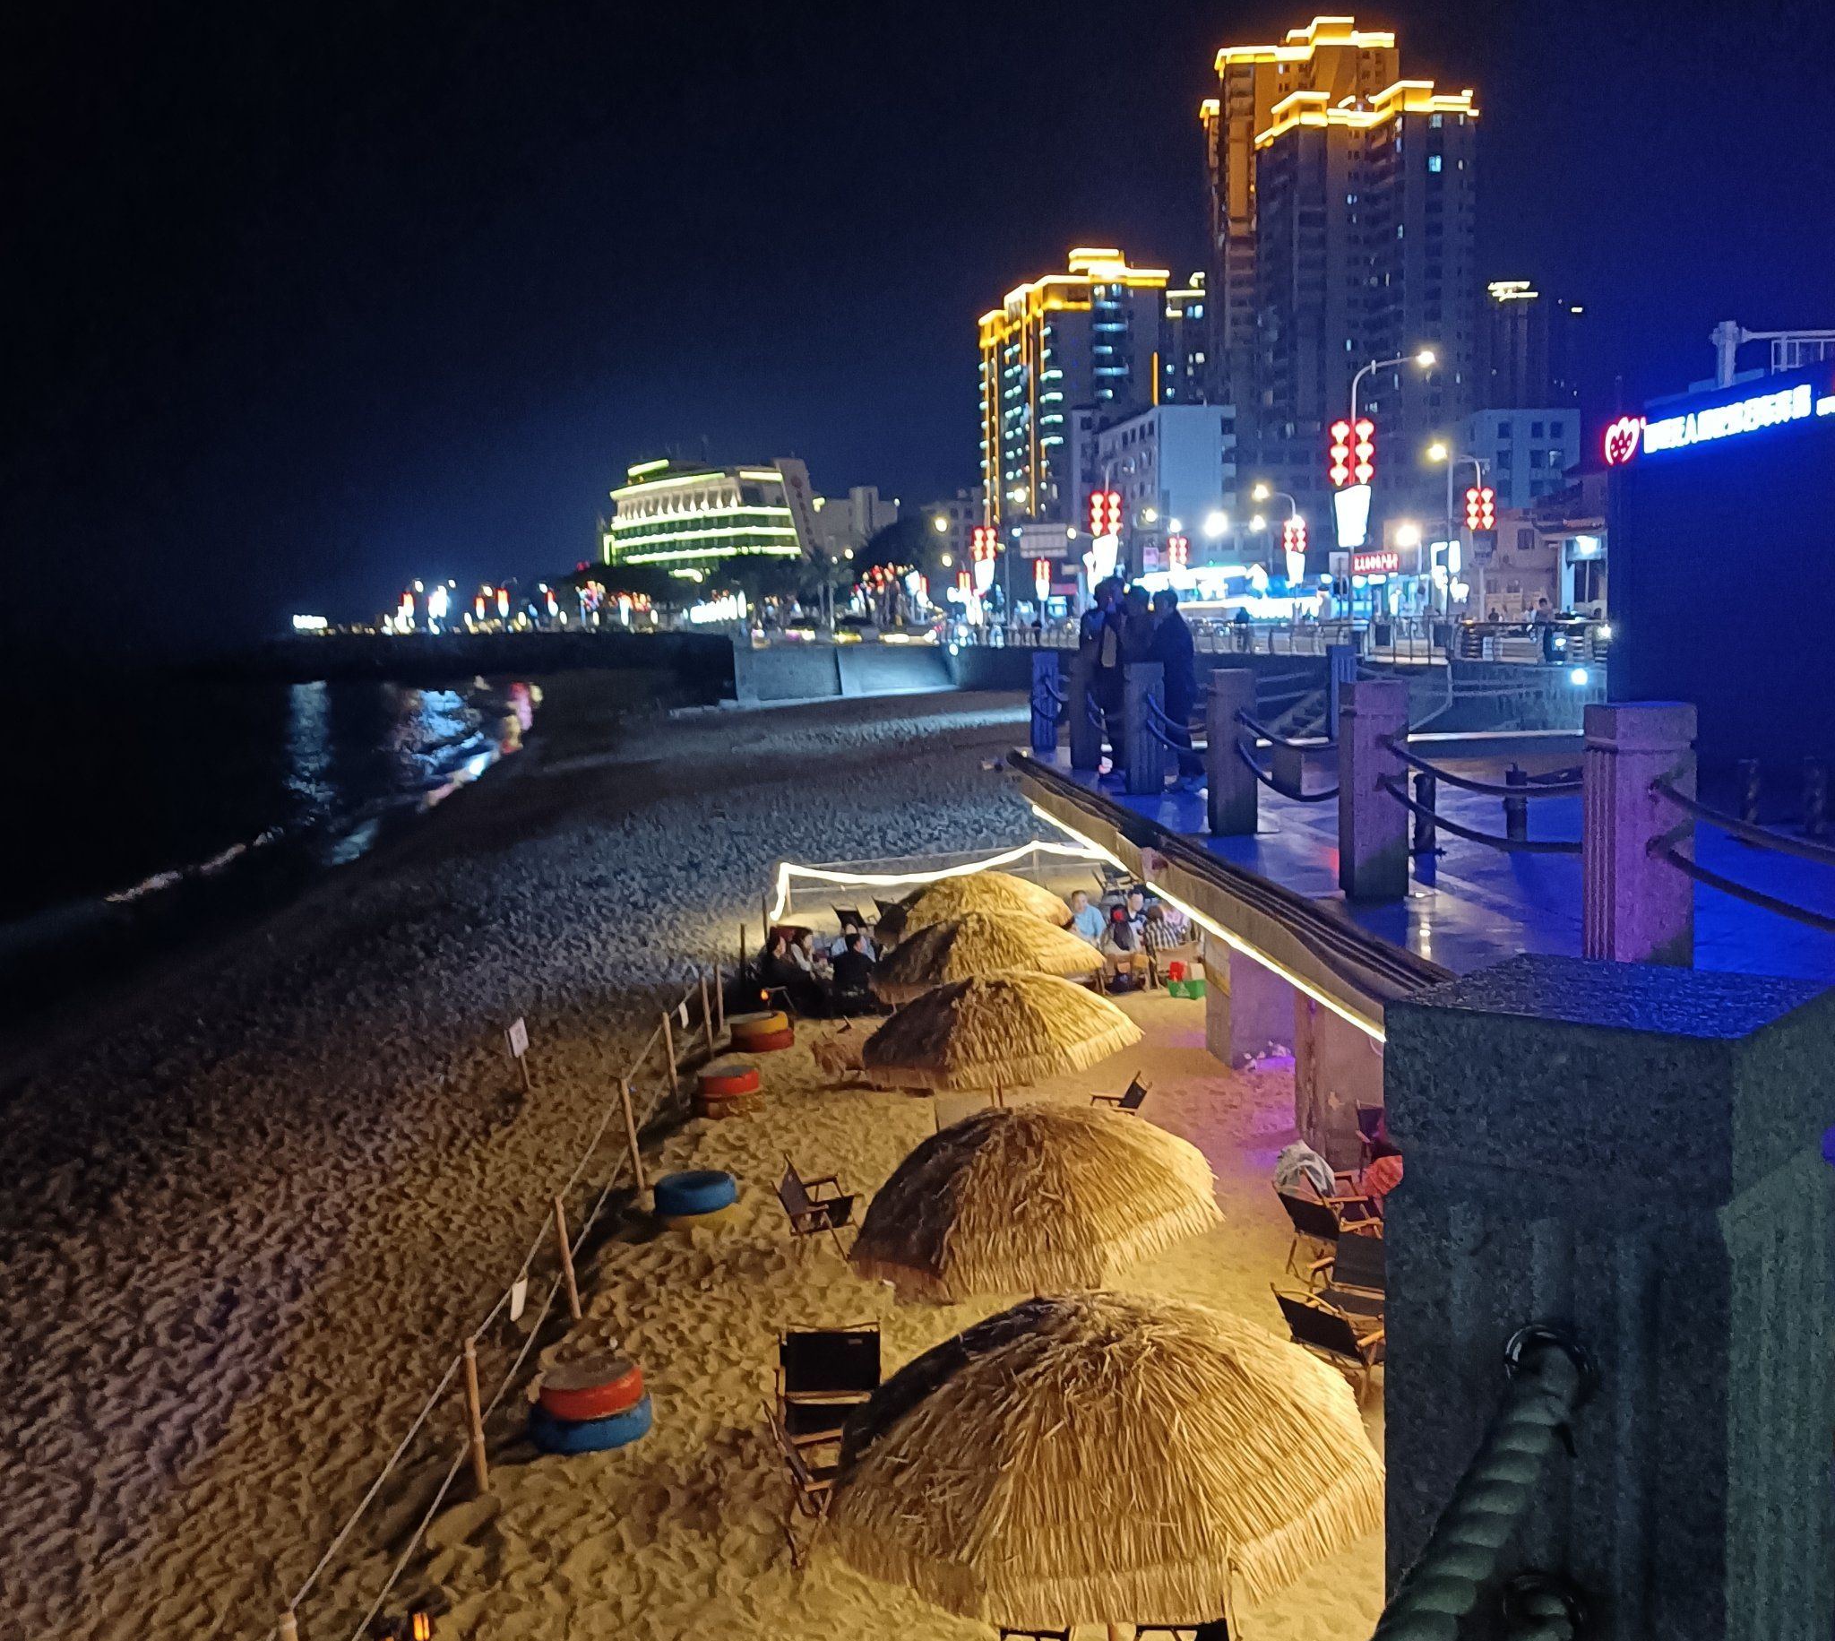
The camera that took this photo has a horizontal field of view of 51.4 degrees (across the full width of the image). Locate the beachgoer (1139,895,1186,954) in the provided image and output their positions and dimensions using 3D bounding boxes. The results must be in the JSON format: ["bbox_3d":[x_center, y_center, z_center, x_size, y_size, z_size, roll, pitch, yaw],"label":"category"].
[{"bbox_3d":[3.269,1.639,25.284,0.520,1.100,0.750,-2,6,-7],"label":"beachgoer"}]

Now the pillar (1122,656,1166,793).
[{"bbox_3d":[1.913,-0.800,16.050,0.290,1.120,0.290,-2,6,-5],"label":"pillar"}]

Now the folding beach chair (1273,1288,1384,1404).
[{"bbox_3d":[2.140,2.638,9.650,0.490,0.640,0.530,-7,8,-41],"label":"folding beach chair"}]

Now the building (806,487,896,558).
[{"bbox_3d":[-12.119,-48.685,368.996,19.000,30.061,15.000,0,6,11],"label":"building"}]

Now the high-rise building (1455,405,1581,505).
[{"bbox_3d":[64.687,-31.577,206.055,10.116,24.063,11.000,-1,6,0],"label":"high-rise building"}]

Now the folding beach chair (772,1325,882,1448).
[{"bbox_3d":[-0.431,2.930,9.450,0.530,0.640,0.490,-2,6,-3],"label":"folding beach chair"}]

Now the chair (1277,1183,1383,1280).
[{"bbox_3d":[2.500,2.472,11.450,0.490,0.640,0.530,-6,7,-37],"label":"chair"}]

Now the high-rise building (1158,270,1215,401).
[{"bbox_3d":[71.394,-92.384,480.000,26.000,90.211,20.000,0,6,17],"label":"high-rise building"}]

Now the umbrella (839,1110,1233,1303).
[{"bbox_3d":[0.649,2.591,10.099,1.980,2.260,1.980,-1,6,0],"label":"umbrella"}]

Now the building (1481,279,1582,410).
[{"bbox_3d":[158.278,-94.180,490.000,27.000,87.466,20.000,0,6,17],"label":"building"}]

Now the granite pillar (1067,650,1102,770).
[{"bbox_3d":[1.646,-1.055,18.739,0.290,1.090,0.290,-2,6,-4],"label":"granite pillar"}]

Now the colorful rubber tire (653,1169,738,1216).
[{"bbox_3d":[-1.662,2.798,14.434,0.630,0.190,0.630,-1,6,0],"label":"colorful rubber tire"}]

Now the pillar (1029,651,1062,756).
[{"bbox_3d":[1.432,-1.326,21.250,0.290,1.120,0.290,-2,6,-5],"label":"pillar"}]

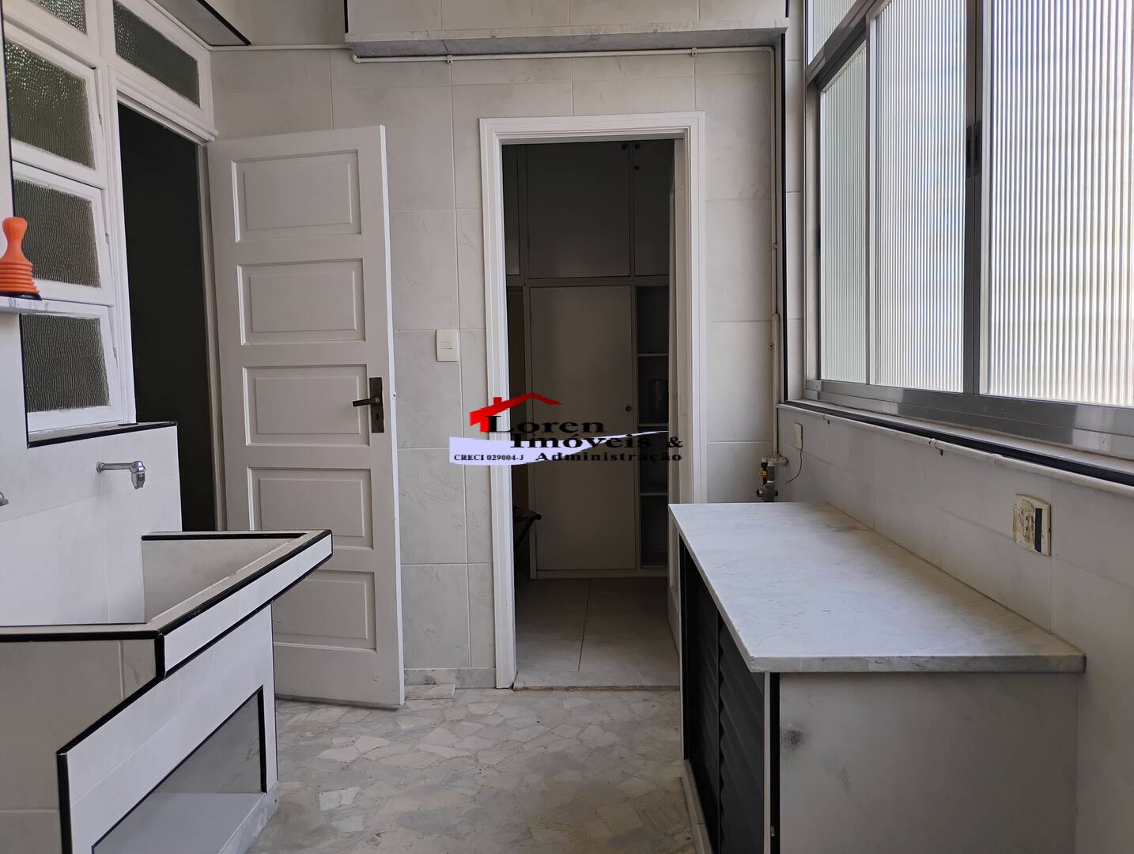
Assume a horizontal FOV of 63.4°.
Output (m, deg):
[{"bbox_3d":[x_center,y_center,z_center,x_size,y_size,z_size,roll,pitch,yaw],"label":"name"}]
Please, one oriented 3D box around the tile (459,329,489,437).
[{"bbox_3d":[-0.349,-0.147,3.501,0.103,0.450,0.010,-1,4,3],"label":"tile"}]

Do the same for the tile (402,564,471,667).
[{"bbox_3d":[-0.602,0.736,3.564,0.450,0.410,0.012,-1,4,2],"label":"tile"}]

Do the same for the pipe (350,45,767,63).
[{"bbox_3d":[-0.038,-1.374,3.381,1.530,0.030,0.030,-1,4,2],"label":"pipe"}]

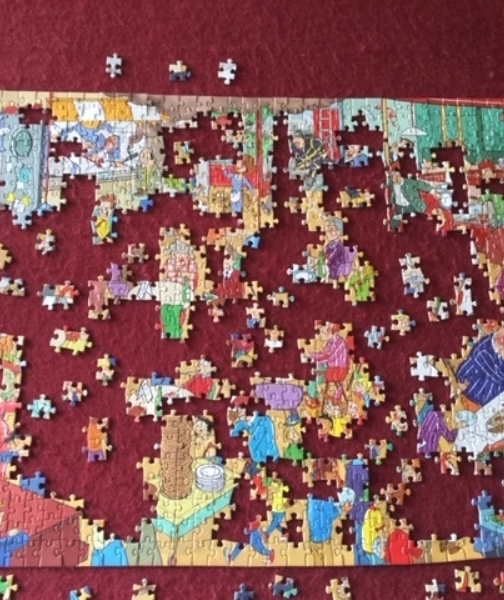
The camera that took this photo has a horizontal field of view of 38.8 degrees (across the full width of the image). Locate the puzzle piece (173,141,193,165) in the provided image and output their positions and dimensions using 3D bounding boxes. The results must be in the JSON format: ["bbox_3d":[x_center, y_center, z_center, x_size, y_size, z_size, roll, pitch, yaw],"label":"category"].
[{"bbox_3d":[-0.072,-0.156,0.758,0.021,0.003,0.026,-4,77,-4],"label":"puzzle piece"}]

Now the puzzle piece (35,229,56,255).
[{"bbox_3d":[-0.209,-0.059,0.728,0.019,0.002,0.027,8,76,-1],"label":"puzzle piece"}]

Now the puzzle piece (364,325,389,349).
[{"bbox_3d":[0.126,0.038,0.724,0.025,0.002,0.023,12,76,0],"label":"puzzle piece"}]

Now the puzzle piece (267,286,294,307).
[{"bbox_3d":[0.029,-0.003,0.730,0.028,0.002,0.022,3,77,-2],"label":"puzzle piece"}]

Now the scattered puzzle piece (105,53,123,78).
[{"bbox_3d":[-0.150,-0.255,0.781,0.017,0.002,0.031,2,77,-2],"label":"scattered puzzle piece"}]

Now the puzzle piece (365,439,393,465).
[{"bbox_3d":[0.123,0.148,0.697,0.028,0.002,0.024,2,76,-2],"label":"puzzle piece"}]

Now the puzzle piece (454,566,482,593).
[{"bbox_3d":[0.203,0.263,0.676,0.025,0.002,0.023,1,77,-3],"label":"puzzle piece"}]

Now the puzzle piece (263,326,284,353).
[{"bbox_3d":[0.021,0.039,0.715,0.019,0.002,0.029,6,76,-1],"label":"puzzle piece"}]

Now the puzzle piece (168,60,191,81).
[{"bbox_3d":[-0.079,-0.251,0.784,0.023,0.002,0.025,1,76,-3],"label":"puzzle piece"}]

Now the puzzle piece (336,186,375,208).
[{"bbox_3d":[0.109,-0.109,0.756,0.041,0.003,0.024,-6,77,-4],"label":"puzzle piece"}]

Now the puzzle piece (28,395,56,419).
[{"bbox_3d":[-0.203,0.103,0.692,0.027,0.002,0.023,5,76,-2],"label":"puzzle piece"}]

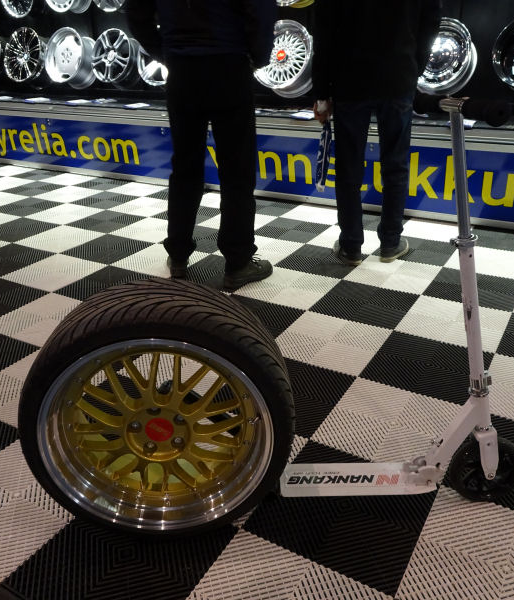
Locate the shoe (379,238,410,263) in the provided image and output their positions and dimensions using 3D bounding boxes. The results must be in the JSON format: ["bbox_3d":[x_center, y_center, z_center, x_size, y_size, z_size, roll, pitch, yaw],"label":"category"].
[{"bbox_3d":[0.779,-0.305,3.127,0.106,0.111,0.288,16,30,32],"label":"shoe"}]

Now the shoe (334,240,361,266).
[{"bbox_3d":[0.509,-0.291,3.114,0.106,0.111,0.288,-7,26,-12],"label":"shoe"}]

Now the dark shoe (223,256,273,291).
[{"bbox_3d":[-0.041,-0.141,2.825,0.293,0.111,0.106,-22,32,-36],"label":"dark shoe"}]

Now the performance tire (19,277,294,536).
[{"bbox_3d":[-0.227,0.271,1.339,0.641,0.638,0.237,-3,25,-3],"label":"performance tire"}]

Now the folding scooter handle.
[{"bbox_3d":[0.371,-0.362,1.045,0.051,0.045,0.323,-5,25,-7],"label":"folding scooter handle"}]

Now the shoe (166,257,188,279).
[{"bbox_3d":[-0.434,-0.217,3.007,0.106,0.111,0.288,-7,26,-11],"label":"shoe"}]

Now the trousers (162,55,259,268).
[{"bbox_3d":[-0.253,-0.605,2.659,0.444,1.010,0.293,6,26,16],"label":"trousers"}]

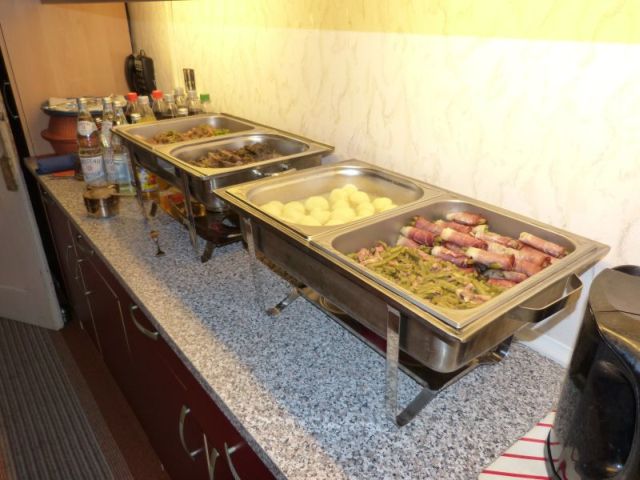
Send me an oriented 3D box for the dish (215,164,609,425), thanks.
[{"bbox_3d":[0.119,0.069,0.876,0.378,0.270,0.608,-19,32,-34],"label":"dish"}]

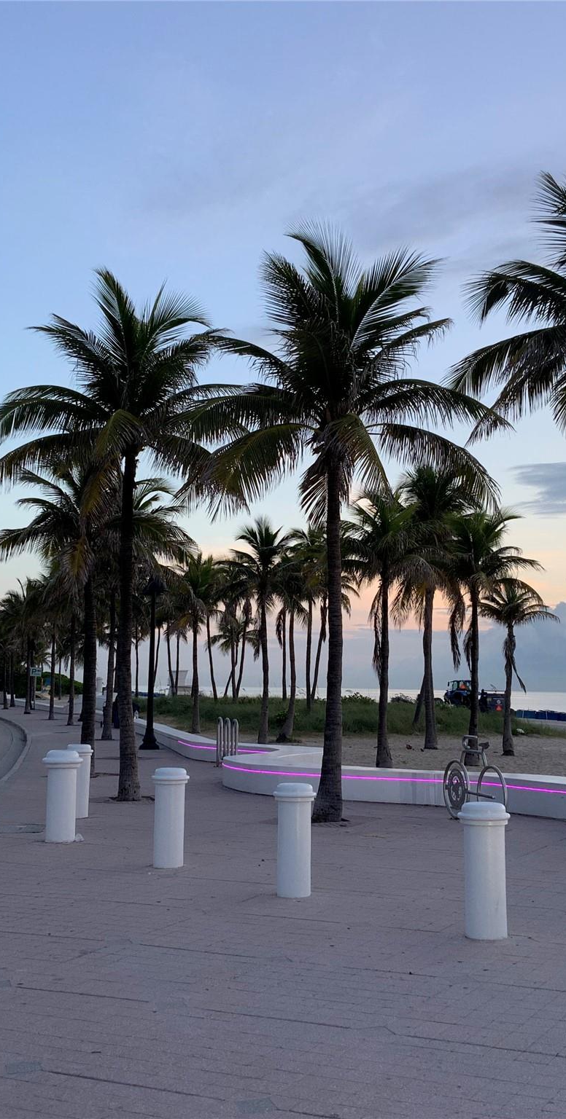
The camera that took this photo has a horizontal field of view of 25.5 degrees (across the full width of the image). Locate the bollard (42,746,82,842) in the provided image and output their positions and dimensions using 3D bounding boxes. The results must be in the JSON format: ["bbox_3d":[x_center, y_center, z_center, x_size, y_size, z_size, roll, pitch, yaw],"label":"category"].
[{"bbox_3d":[-2.368,2.519,13.323,0.435,0.957,0.435,1,-6,0],"label":"bollard"}]

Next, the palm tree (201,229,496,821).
[{"bbox_3d":[0.837,-0.547,16.162,3.860,7.700,3.860,1,-6,0],"label":"palm tree"}]

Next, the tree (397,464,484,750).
[{"bbox_3d":[4.280,1.298,35.415,2.428,8.081,2.428,1,-6,0],"label":"tree"}]

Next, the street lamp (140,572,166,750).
[{"bbox_3d":[-3.407,2.635,32.655,0.650,4.619,0.650,1,-6,0],"label":"street lamp"}]

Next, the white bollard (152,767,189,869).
[{"bbox_3d":[-1.052,2.394,11.617,0.350,0.902,0.350,1,-6,0],"label":"white bollard"}]

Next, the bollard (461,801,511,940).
[{"bbox_3d":[1.398,2.116,8.540,0.350,0.887,0.350,1,-6,0],"label":"bollard"}]

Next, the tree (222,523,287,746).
[{"bbox_3d":[-0.833,2.098,37.559,2.465,6.752,2.465,1,-6,0],"label":"tree"}]

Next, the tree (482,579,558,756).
[{"bbox_3d":[6.052,2.788,32.512,2.253,4.587,2.253,1,-6,0],"label":"tree"}]

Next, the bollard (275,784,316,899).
[{"bbox_3d":[0.104,2.271,10.136,0.350,0.887,0.350,1,-6,0],"label":"bollard"}]

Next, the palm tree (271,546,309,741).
[{"bbox_3d":[0.271,2.565,38.558,2.023,6.063,2.023,1,-6,0],"label":"palm tree"}]

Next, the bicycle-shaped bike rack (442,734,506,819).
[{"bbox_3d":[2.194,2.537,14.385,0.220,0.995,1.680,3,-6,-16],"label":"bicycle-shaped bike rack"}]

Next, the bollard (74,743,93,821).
[{"bbox_3d":[-2.524,2.743,15.475,0.350,0.887,0.350,1,-6,0],"label":"bollard"}]

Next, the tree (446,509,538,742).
[{"bbox_3d":[4.592,1.720,28.067,2.476,5.759,2.476,1,-6,0],"label":"tree"}]

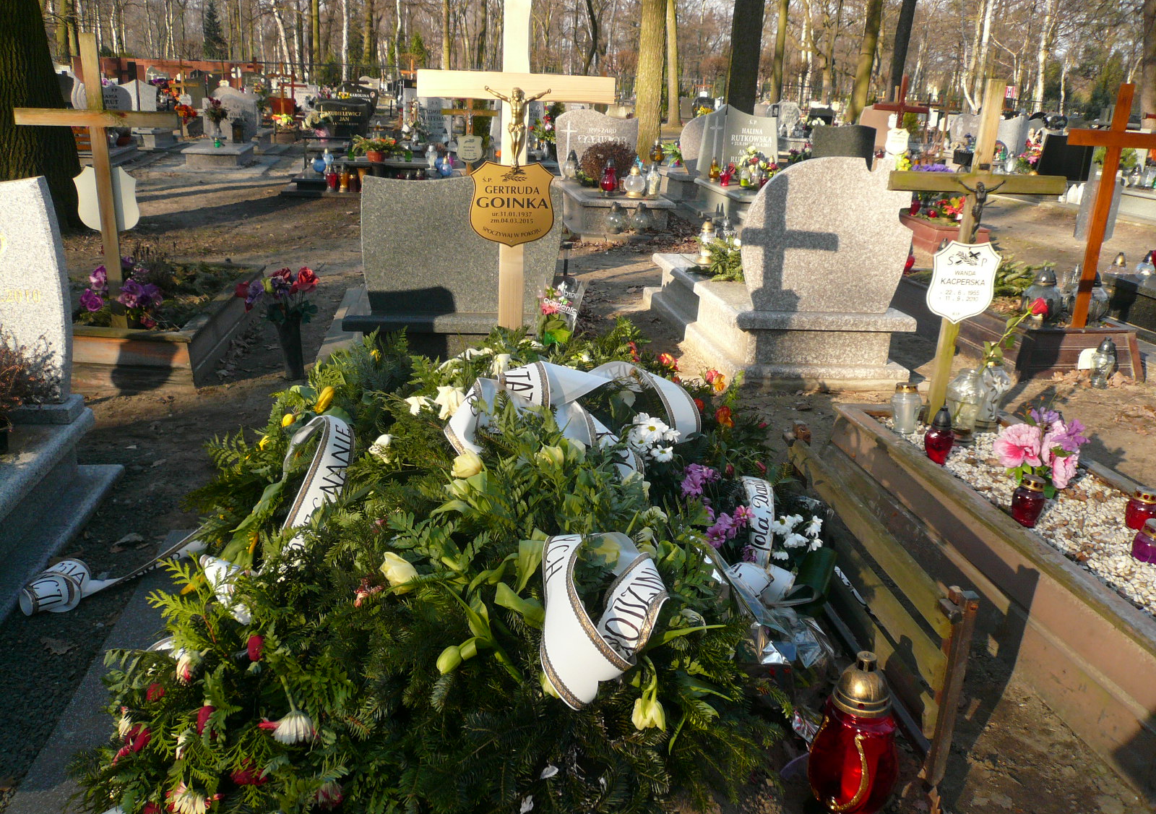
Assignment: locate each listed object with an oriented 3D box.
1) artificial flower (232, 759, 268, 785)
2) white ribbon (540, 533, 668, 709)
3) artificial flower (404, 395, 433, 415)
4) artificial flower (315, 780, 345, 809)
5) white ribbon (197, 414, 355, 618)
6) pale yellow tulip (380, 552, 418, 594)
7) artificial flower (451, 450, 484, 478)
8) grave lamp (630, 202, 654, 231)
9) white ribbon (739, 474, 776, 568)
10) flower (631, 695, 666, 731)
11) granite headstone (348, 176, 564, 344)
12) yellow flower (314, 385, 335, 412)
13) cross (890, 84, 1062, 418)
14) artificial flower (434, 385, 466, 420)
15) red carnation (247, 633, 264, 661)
[{"bbox_3d":[-0.586,0.652,1.670,0.058,0.042,0.050,0,18,-9],"label":"artificial flower"},{"bbox_3d":[0.050,0.411,1.820,0.225,0.250,0.200,3,19,2],"label":"white ribbon"},{"bbox_3d":[-0.459,-0.005,2.690,0.078,0.047,0.060,-2,19,-10],"label":"artificial flower"},{"bbox_3d":[-0.491,0.766,1.850,0.057,0.050,0.055,1,19,-3],"label":"artificial flower"},{"bbox_3d":[-0.752,0.251,2.330,0.320,0.310,0.420,-5,20,-18],"label":"white ribbon"},{"bbox_3d":[-0.368,0.340,1.920,0.070,0.068,0.062,-2,19,-11],"label":"pale yellow tulip"},{"bbox_3d":[-0.292,0.151,2.480,0.080,0.068,0.078,15,22,34],"label":"artificial flower"},{"bbox_3d":[0.644,-1.933,9.600,0.195,0.285,0.195,0,18,-9],"label":"grave lamp"},{"bbox_3d":[0.491,0.313,2.550,0.080,0.230,0.080,0,18,-9],"label":"white ribbon"},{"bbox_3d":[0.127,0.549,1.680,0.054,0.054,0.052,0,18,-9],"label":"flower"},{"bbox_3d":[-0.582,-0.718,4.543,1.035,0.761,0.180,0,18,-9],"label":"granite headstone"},{"bbox_3d":[-0.721,-0.022,2.660,0.055,0.068,0.055,-4,20,-15],"label":"yellow flower"},{"bbox_3d":[1.672,-0.646,4.042,0.790,1.458,0.120,0,19,-8],"label":"cross"},{"bbox_3d":[-0.387,-0.012,2.830,0.092,0.092,0.085,5,19,7],"label":"artificial flower"},{"bbox_3d":[-0.679,0.506,1.970,0.038,0.052,0.038,-5,20,-20],"label":"red carnation"}]

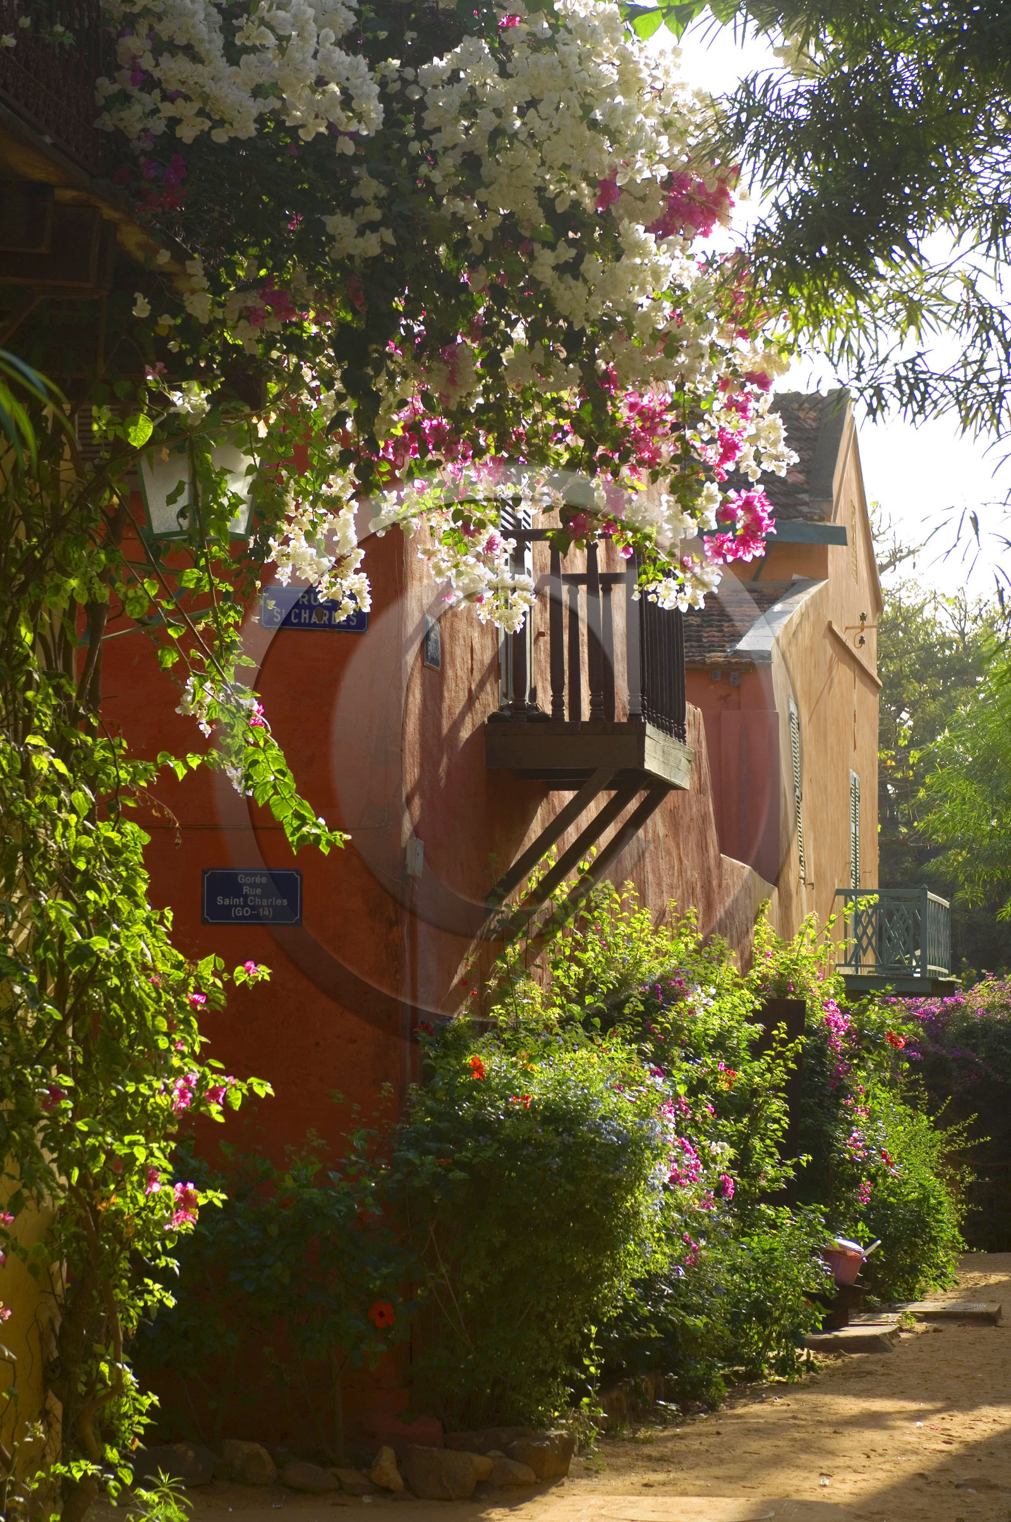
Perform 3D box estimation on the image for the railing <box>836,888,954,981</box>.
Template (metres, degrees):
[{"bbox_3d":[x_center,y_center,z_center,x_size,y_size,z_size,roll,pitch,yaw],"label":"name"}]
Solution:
[{"bbox_3d":[4.394,1.984,42.767,0.986,0.957,4.376,-1,-4,10],"label":"railing"}]

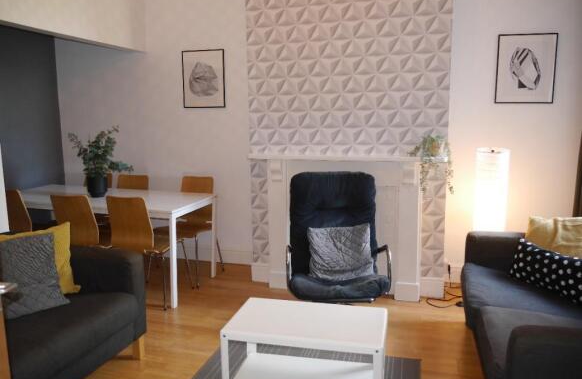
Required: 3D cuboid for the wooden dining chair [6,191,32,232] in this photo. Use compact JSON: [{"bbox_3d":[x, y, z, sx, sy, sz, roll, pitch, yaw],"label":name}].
[{"bbox_3d":[-2.183,0.382,3.961,0.450,0.850,0.540,3,10,15],"label":"wooden dining chair"}]

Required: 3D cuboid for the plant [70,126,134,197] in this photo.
[{"bbox_3d":[-1.571,-0.229,3.892,0.510,0.594,0.430,0,9,0],"label":"plant"}]

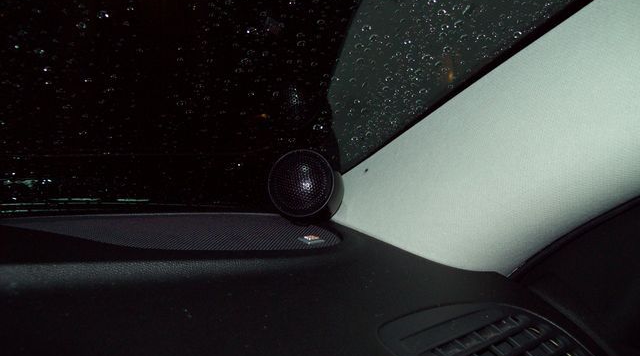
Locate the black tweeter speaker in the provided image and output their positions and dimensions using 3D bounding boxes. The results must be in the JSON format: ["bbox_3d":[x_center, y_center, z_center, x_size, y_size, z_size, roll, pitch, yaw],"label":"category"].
[{"bbox_3d":[-0.011,0.007,0.531,0.054,0.054,0.036,2,-11,13],"label":"black tweeter speaker"}]

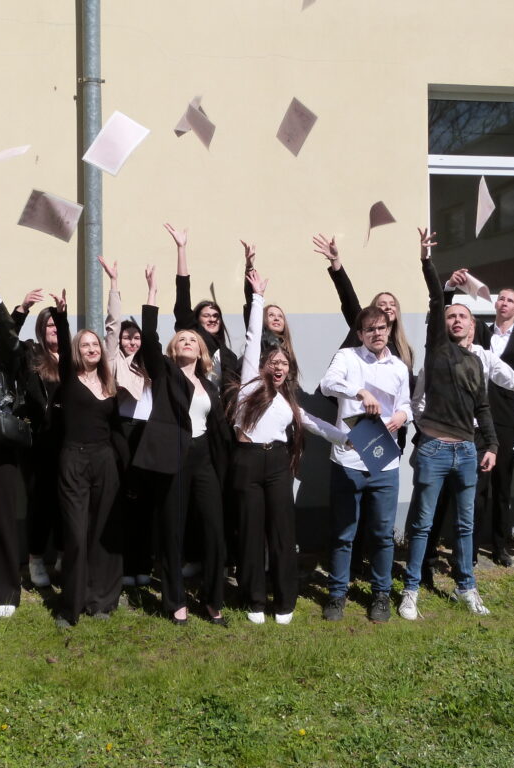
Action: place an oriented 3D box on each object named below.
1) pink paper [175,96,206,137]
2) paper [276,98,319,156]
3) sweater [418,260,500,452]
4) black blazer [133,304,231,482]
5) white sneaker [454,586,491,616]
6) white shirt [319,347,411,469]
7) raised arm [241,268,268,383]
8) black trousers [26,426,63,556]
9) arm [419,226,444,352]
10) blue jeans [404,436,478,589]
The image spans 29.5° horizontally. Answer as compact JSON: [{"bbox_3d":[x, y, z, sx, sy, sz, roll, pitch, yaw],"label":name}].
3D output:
[{"bbox_3d":[-0.416,-1.693,6.200,0.200,0.260,0.150,-1,3,0],"label":"pink paper"},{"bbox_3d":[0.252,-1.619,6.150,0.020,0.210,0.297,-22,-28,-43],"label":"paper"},{"bbox_3d":[1.157,-0.159,5.660,0.450,1.110,0.330,-1,3,-9],"label":"sweater"},{"bbox_3d":[-0.437,0.056,5.720,0.550,1.030,0.360,-1,2,-12],"label":"black blazer"},{"bbox_3d":[1.257,1.255,5.691,0.105,0.125,0.290,-2,2,-25],"label":"white sneaker"},{"bbox_3d":[0.619,0.141,5.620,0.510,0.740,0.350,-1,3,0],"label":"white shirt"},{"bbox_3d":[-0.014,-0.324,5.600,0.140,0.670,0.170,5,4,0],"label":"raised arm"},{"bbox_3d":[-1.354,0.692,6.280,0.340,0.880,0.280,-1,2,-14],"label":"black trousers"},{"bbox_3d":[1.019,-0.550,5.650,0.130,0.710,0.150,-6,5,0],"label":"arm"},{"bbox_3d":[1.075,0.759,5.720,0.400,0.890,0.290,-1,3,-10],"label":"blue jeans"}]

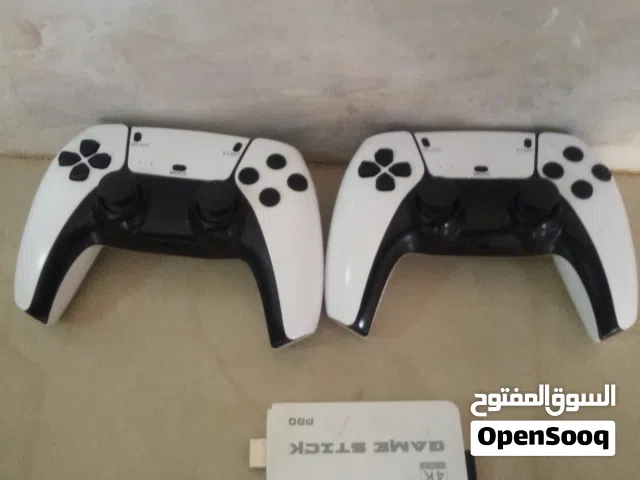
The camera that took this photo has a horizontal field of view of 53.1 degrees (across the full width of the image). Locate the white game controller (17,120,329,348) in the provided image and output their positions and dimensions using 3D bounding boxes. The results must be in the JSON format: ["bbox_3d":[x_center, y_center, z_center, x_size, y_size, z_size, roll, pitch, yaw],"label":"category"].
[{"bbox_3d":[-0.074,-0.008,0.327,0.157,0.062,0.105,6,61,3],"label":"white game controller"}]

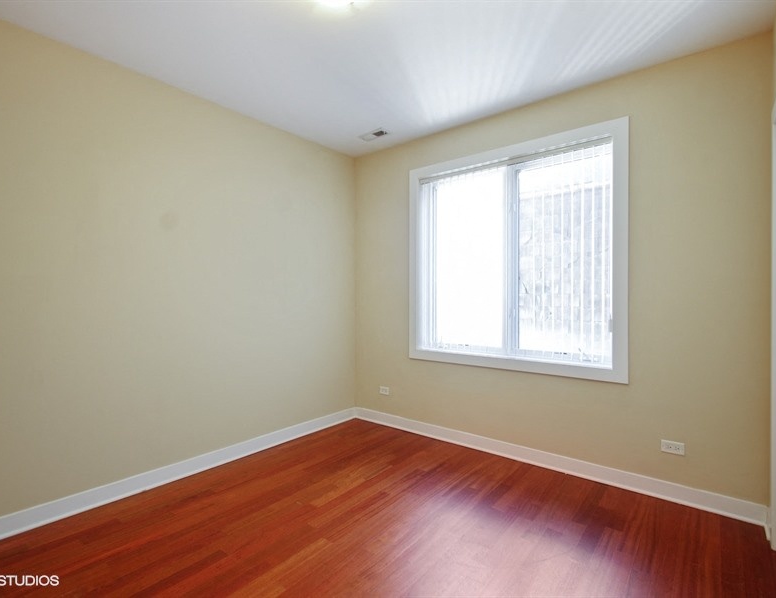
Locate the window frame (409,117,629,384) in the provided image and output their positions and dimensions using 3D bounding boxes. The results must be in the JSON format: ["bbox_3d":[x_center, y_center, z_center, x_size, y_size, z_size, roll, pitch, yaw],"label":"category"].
[{"bbox_3d":[0.906,-0.317,2.994,1.720,1.745,0.110,0,0,38],"label":"window frame"}]

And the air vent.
[{"bbox_3d":[-0.126,-1.463,3.353,0.285,0.018,0.130,0,0,38],"label":"air vent"}]

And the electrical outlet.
[{"bbox_3d":[1.750,0.915,2.303,0.114,0.071,0.012,0,0,38],"label":"electrical outlet"}]

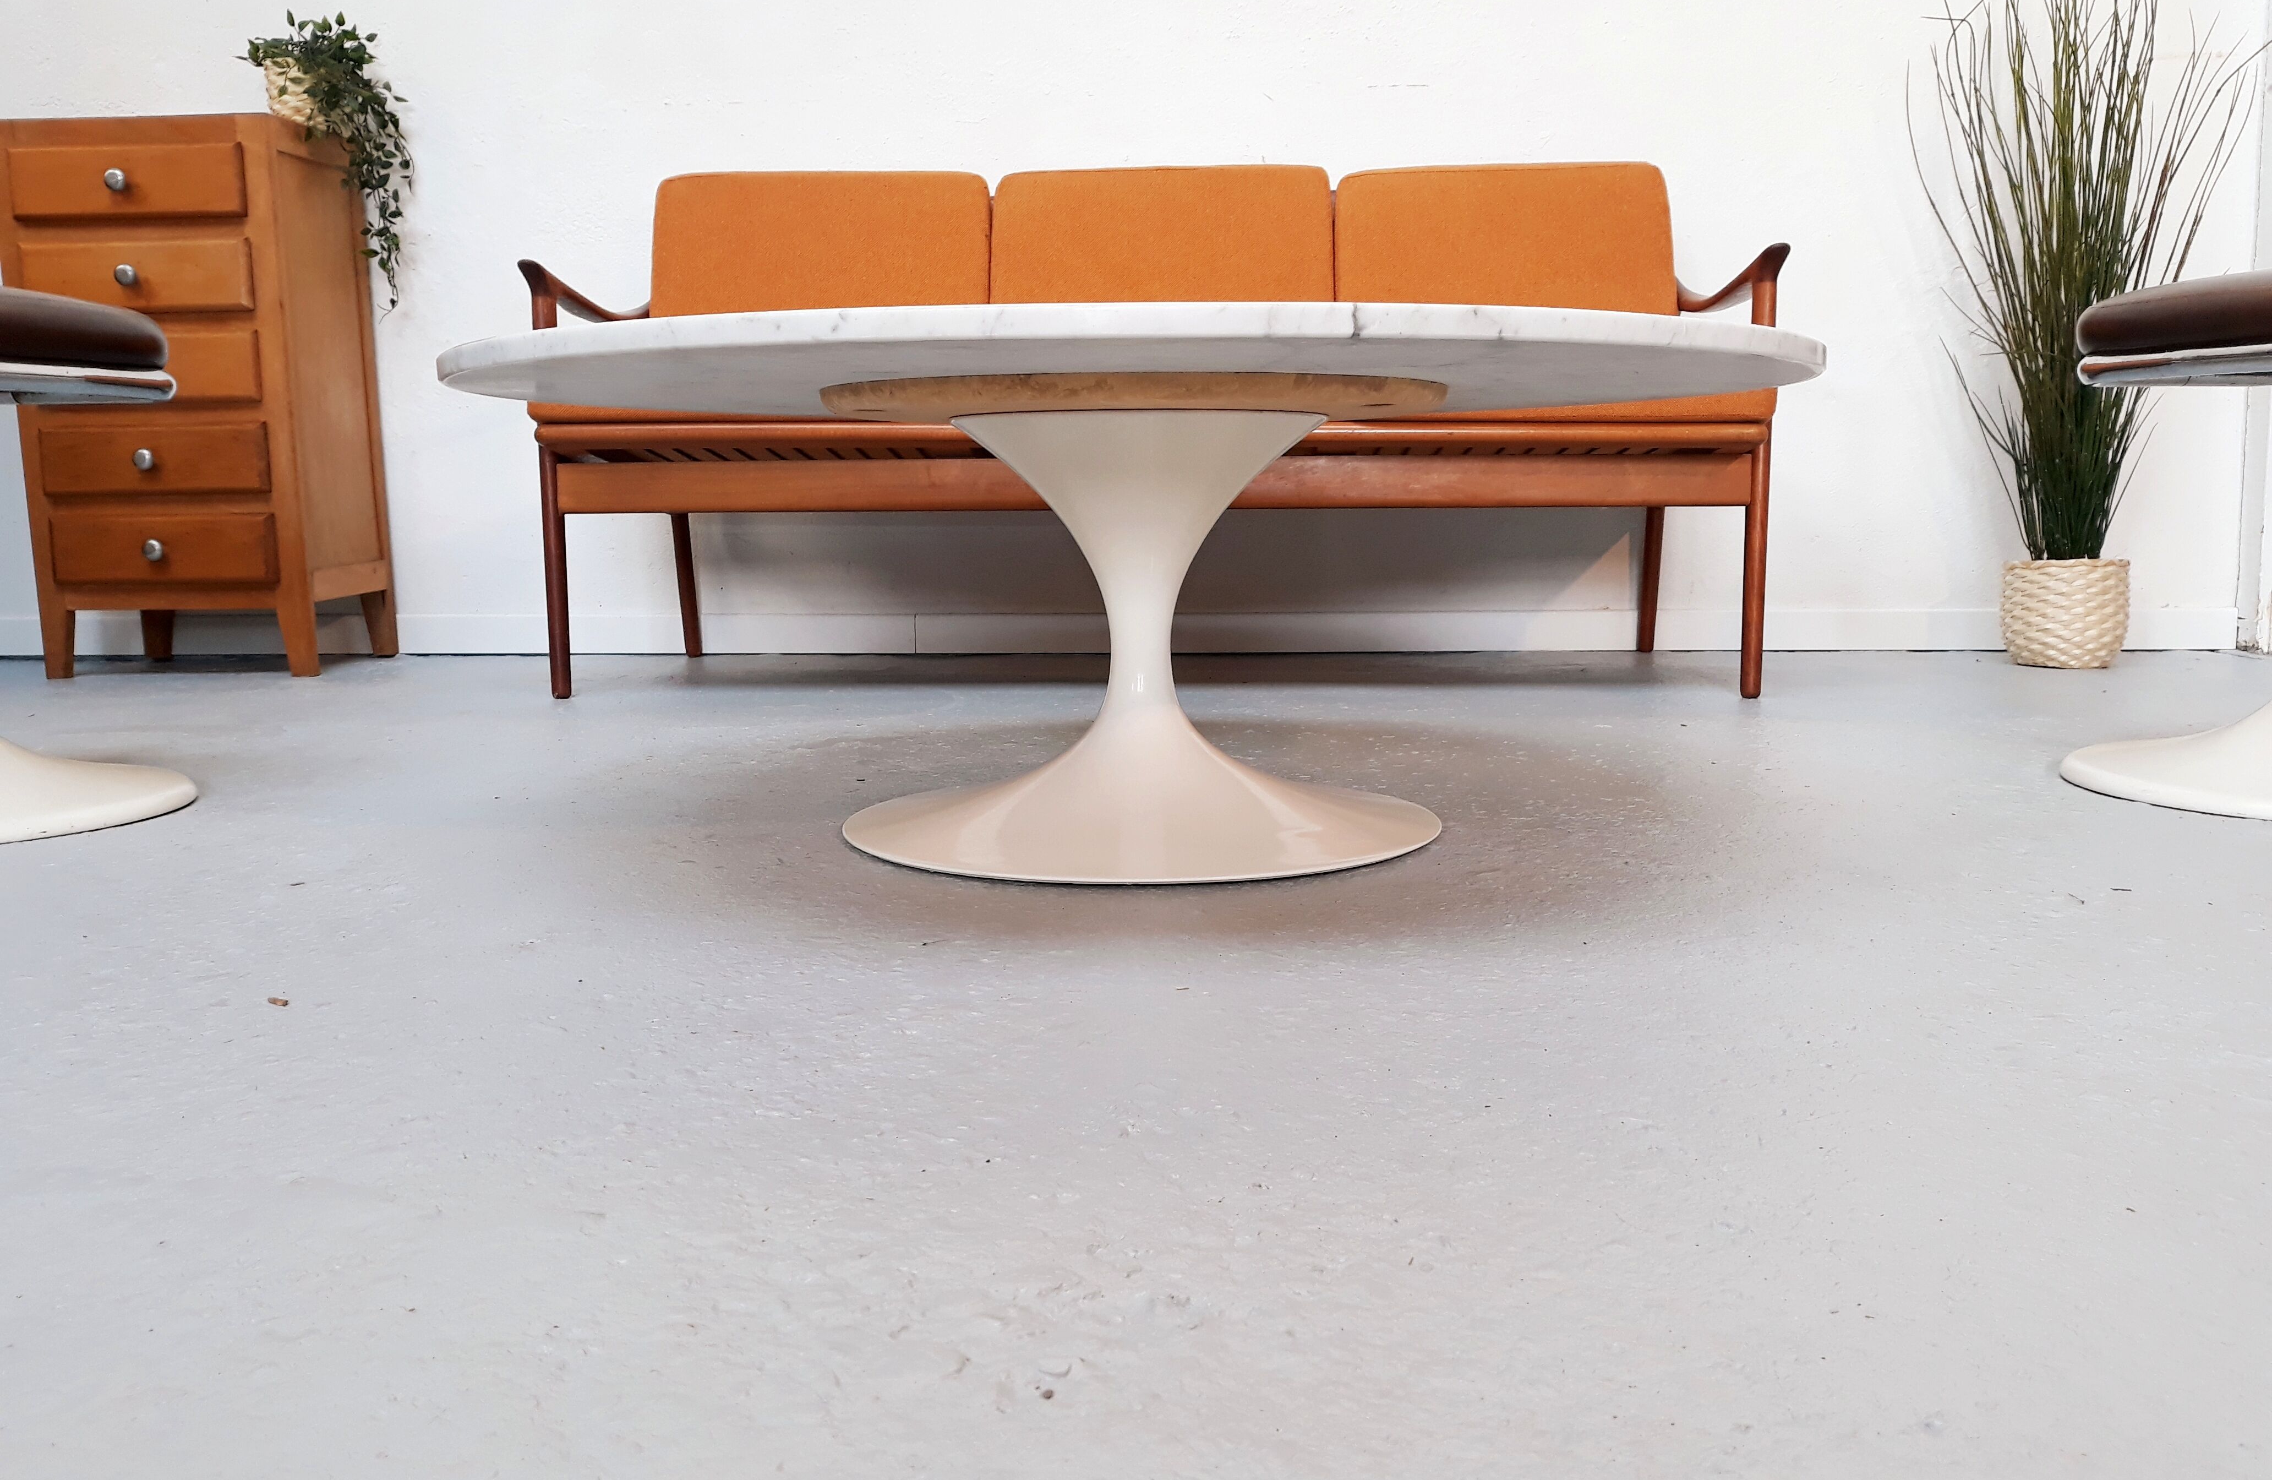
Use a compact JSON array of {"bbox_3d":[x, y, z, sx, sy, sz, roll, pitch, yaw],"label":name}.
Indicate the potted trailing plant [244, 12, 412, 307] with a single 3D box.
[{"bbox_3d":[-1.355,-0.977,2.988,0.272,0.480,0.251,0,8,3],"label":"potted trailing plant"}]

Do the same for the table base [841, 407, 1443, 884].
[{"bbox_3d":[0.004,-0.104,1.565,0.531,0.354,0.531,0,8,3],"label":"table base"}]

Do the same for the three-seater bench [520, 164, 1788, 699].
[{"bbox_3d":[0.029,-0.502,2.768,1.726,0.802,0.737,0,8,3],"label":"three-seater bench"}]

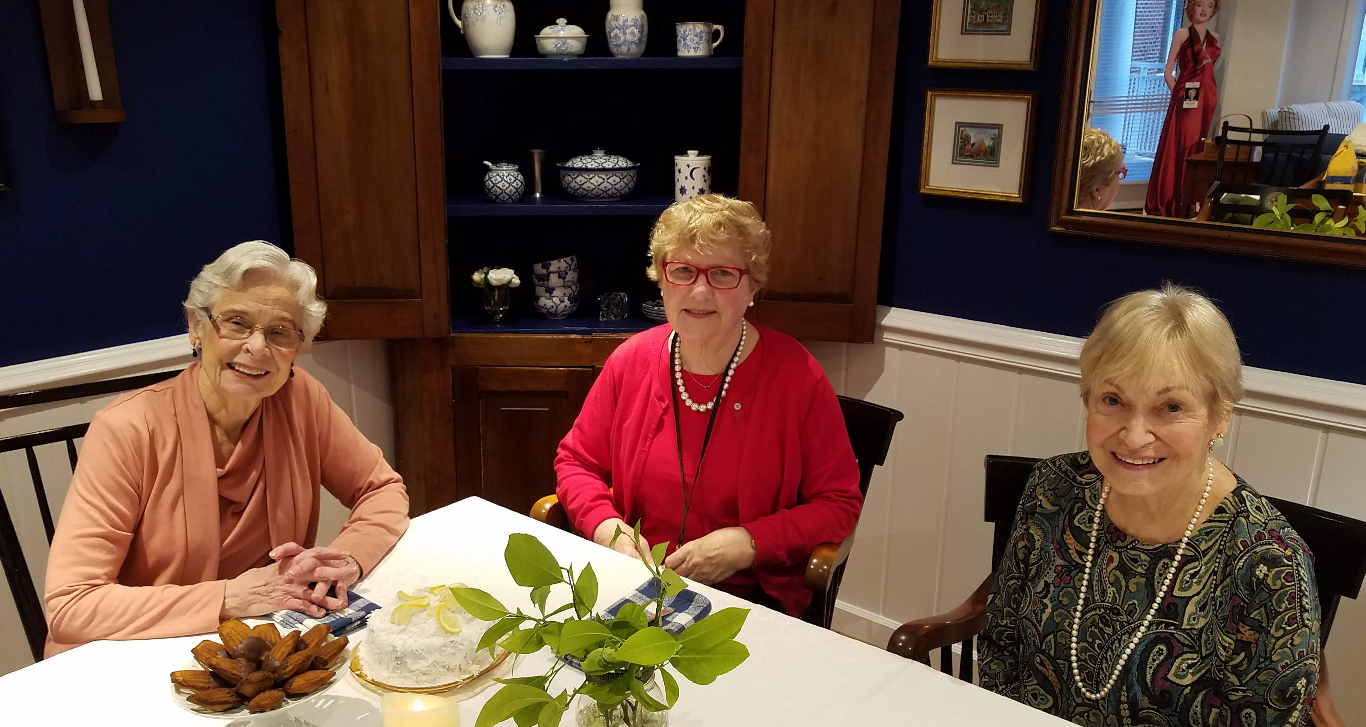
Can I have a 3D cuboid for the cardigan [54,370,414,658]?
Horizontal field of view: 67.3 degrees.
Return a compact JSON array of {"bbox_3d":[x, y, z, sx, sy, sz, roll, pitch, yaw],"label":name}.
[{"bbox_3d":[-0.698,0.299,1.528,0.490,0.540,0.400,-12,20,-41],"label":"cardigan"}]

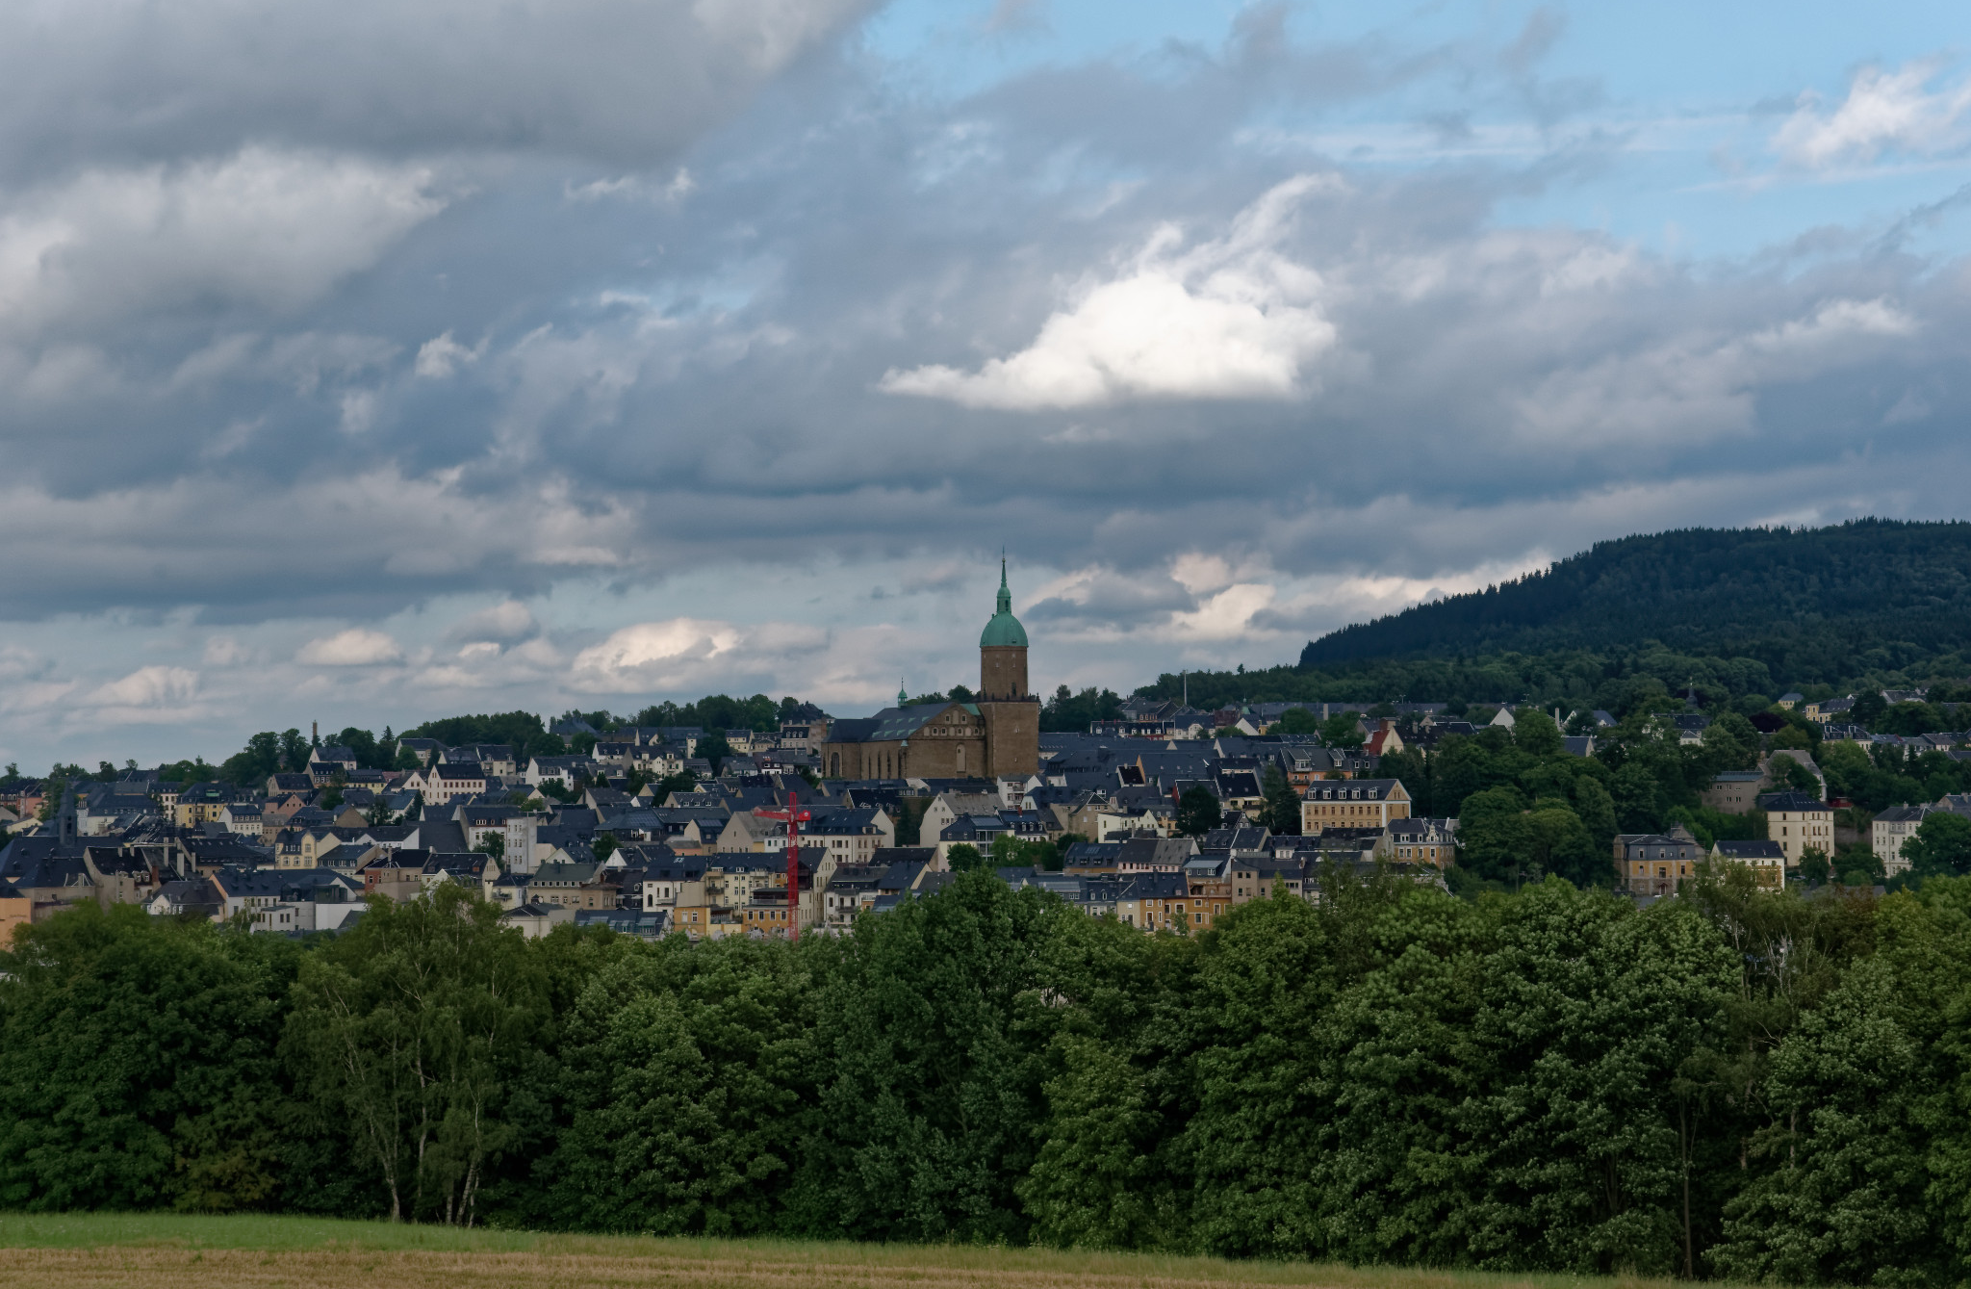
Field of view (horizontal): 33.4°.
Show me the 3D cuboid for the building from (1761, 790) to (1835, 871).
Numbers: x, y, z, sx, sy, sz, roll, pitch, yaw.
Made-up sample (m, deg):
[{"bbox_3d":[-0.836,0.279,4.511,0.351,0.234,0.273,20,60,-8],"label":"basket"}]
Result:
[{"bbox_3d":[187.740,42.960,757.070,11.800,18.460,11.800,1,-1,-26],"label":"building"}]

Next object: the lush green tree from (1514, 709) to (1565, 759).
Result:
[{"bbox_3d":[166.229,27.255,985.000,15.300,16.000,15.000,0,-3,0],"label":"lush green tree"}]

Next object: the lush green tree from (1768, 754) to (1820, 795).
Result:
[{"bbox_3d":[200.740,33.660,815.660,12.620,13.010,12.620,0,-1,14],"label":"lush green tree"}]

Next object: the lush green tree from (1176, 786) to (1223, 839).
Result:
[{"bbox_3d":[55.400,44.010,853.200,12.000,14.400,12.000,0,-1,4],"label":"lush green tree"}]

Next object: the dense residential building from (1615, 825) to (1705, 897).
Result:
[{"bbox_3d":[157.253,50.586,765.000,18.000,16.800,14.000,0,-3,-2],"label":"dense residential building"}]

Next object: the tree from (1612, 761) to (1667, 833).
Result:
[{"bbox_3d":[159.060,37.670,799.330,13.490,19.120,13.490,0,-1,11],"label":"tree"}]

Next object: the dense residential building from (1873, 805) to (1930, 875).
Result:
[{"bbox_3d":[230.561,49.898,828.000,13.300,18.300,11.000,-1,-3,13],"label":"dense residential building"}]

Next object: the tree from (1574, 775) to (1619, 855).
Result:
[{"bbox_3d":[150.556,42.166,810.000,11.500,20.000,11.500,0,-3,0],"label":"tree"}]

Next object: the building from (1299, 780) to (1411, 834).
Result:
[{"bbox_3d":[97.183,43.256,862.000,25.000,15.300,12.000,-2,-3,38],"label":"building"}]

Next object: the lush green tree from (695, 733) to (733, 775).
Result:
[{"bbox_3d":[-95.150,39.101,1150.000,12.500,15.500,12.500,0,-3,0],"label":"lush green tree"}]

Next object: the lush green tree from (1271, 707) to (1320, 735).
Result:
[{"bbox_3d":[110.970,27.820,1174.770,17.620,11.570,17.620,0,-1,5],"label":"lush green tree"}]

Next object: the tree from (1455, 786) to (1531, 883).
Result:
[{"bbox_3d":[119.070,45.010,770.860,18.070,23.500,18.070,0,-1,9],"label":"tree"}]

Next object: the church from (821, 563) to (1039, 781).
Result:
[{"bbox_3d":[-20.597,12.363,925.000,43.000,77.000,68.000,1,-3,-28],"label":"church"}]

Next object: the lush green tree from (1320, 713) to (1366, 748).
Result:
[{"bbox_3d":[112.020,27.534,1030.000,14.000,12.000,13.000,0,-3,0],"label":"lush green tree"}]

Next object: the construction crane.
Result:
[{"bbox_3d":[-48.000,54.000,770.000,2.300,39.000,37.000,0,-1,-24],"label":"construction crane"}]

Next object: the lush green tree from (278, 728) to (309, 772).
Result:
[{"bbox_3d":[-231.788,36.111,1100.000,10.500,16.000,10.500,0,-3,0],"label":"lush green tree"}]

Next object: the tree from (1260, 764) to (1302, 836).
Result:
[{"bbox_3d":[74.400,39.540,826.660,10.460,18.610,10.460,0,-1,5],"label":"tree"}]

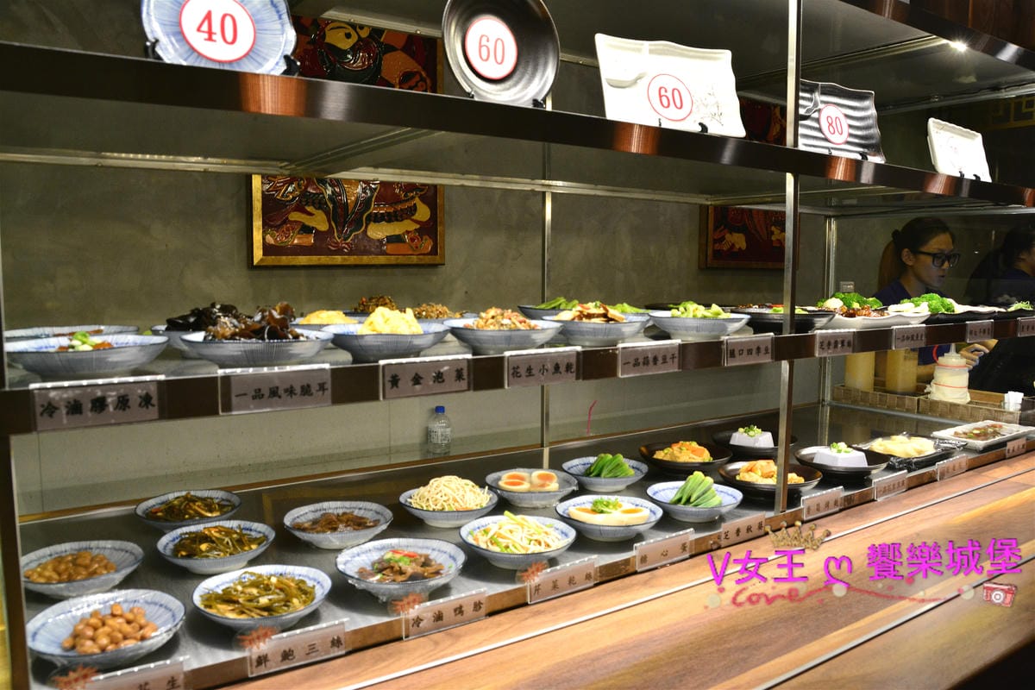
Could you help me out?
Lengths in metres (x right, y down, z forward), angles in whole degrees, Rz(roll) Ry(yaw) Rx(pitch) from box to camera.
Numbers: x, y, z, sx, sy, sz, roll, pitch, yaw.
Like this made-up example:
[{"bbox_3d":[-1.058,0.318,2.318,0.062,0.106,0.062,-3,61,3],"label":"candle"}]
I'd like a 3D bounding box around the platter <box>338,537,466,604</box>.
[{"bbox_3d":[-0.149,0.293,1.000,0.163,0.044,0.163,0,6,0],"label":"platter"}]

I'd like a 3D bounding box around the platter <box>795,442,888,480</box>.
[{"bbox_3d":[0.655,0.234,1.571,0.185,0.058,0.185,-4,7,-33],"label":"platter"}]

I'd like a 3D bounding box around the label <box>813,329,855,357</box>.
[{"bbox_3d":[0.558,-0.004,1.358,0.120,0.044,0.010,-4,7,-34],"label":"label"}]

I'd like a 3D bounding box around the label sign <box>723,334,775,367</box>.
[{"bbox_3d":[0.364,0.008,1.225,0.119,0.042,0.008,-4,7,-33],"label":"label sign"}]

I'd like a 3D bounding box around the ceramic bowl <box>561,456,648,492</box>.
[{"bbox_3d":[0.167,0.249,1.474,0.162,0.038,0.162,0,6,0],"label":"ceramic bowl"}]

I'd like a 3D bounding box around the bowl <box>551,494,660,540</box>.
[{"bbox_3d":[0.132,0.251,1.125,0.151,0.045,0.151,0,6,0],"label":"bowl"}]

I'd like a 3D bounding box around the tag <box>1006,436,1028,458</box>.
[{"bbox_3d":[1.066,0.222,1.657,0.093,0.036,0.010,-4,7,-33],"label":"tag"}]

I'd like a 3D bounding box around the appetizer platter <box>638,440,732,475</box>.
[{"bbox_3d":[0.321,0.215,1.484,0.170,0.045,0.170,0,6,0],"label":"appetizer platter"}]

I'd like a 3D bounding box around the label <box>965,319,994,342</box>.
[{"bbox_3d":[0.901,-0.027,1.512,0.106,0.038,0.010,-4,7,-33],"label":"label"}]

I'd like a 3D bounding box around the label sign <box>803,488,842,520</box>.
[{"bbox_3d":[0.544,0.282,1.390,0.119,0.042,0.008,-4,7,-33],"label":"label sign"}]

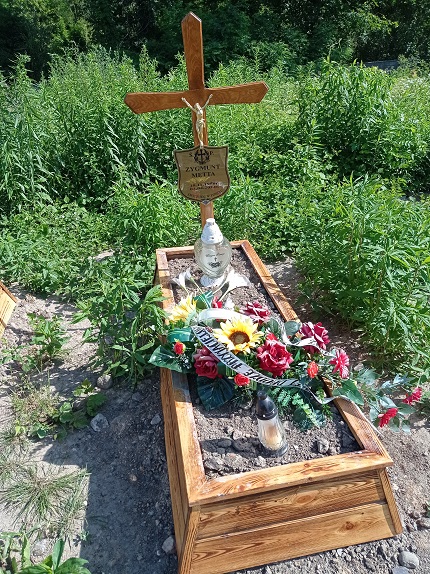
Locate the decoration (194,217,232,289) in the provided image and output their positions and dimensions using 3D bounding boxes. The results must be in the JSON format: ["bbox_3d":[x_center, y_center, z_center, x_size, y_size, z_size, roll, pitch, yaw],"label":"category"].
[{"bbox_3d":[-0.009,-0.182,2.428,0.190,0.342,0.190,-8,27,-6],"label":"decoration"}]

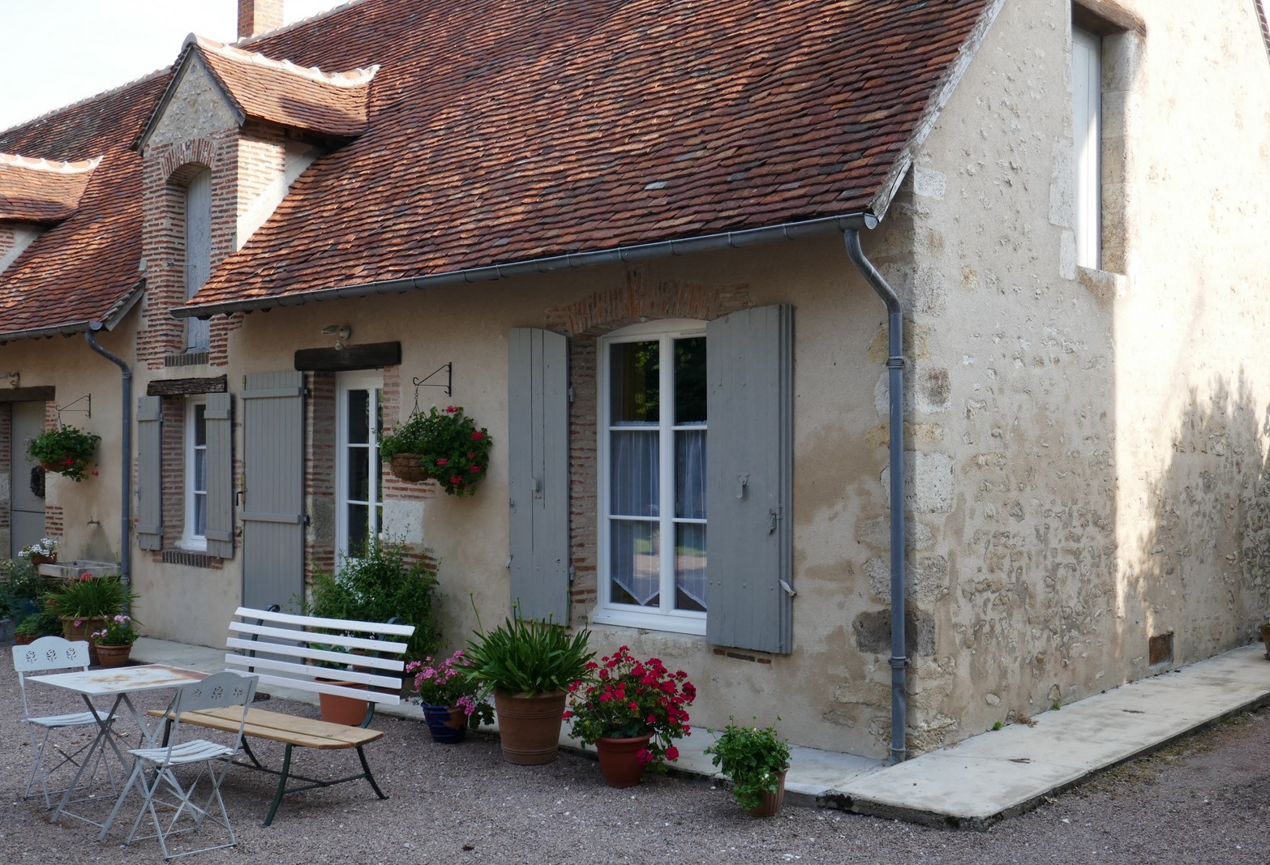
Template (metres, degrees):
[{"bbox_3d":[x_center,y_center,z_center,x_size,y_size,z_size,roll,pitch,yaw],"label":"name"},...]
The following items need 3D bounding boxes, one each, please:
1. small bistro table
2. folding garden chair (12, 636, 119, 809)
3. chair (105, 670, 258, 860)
[{"bbox_3d":[-2.571,1.605,6.728,0.680,0.720,0.680,-1,-1,41],"label":"small bistro table"},{"bbox_3d":[-3.000,1.503,7.052,0.415,0.825,0.421,-1,-2,42],"label":"folding garden chair"},{"bbox_3d":[-2.110,1.549,6.357,0.460,0.820,0.430,-1,-1,44],"label":"chair"}]

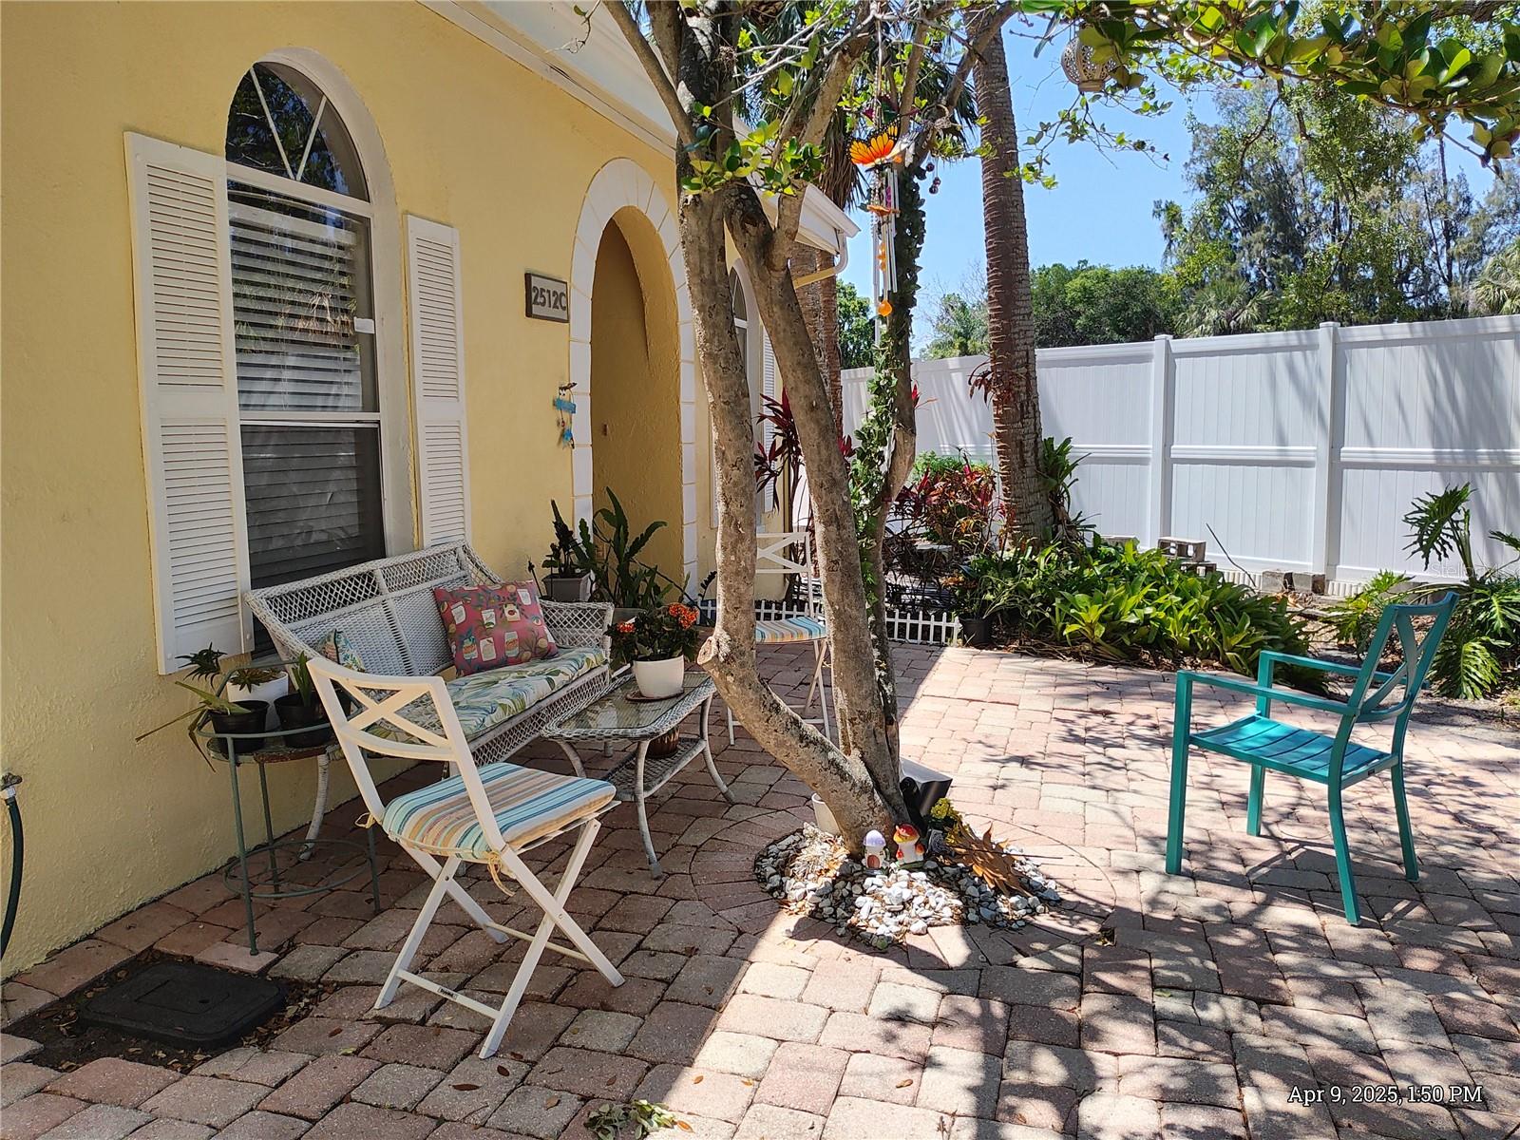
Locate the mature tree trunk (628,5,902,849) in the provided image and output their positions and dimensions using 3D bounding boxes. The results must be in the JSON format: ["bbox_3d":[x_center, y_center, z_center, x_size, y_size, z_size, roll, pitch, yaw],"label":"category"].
[{"bbox_3d":[0.019,-0.361,3.423,0.775,2.475,0.517,0,8,0],"label":"mature tree trunk"}]

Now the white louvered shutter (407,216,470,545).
[{"bbox_3d":[-1.278,-0.626,4.406,0.033,1.482,0.340,2,8,17],"label":"white louvered shutter"}]

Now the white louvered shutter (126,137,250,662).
[{"bbox_3d":[-1.650,-0.464,3.201,0.033,1.482,0.340,2,8,17],"label":"white louvered shutter"}]

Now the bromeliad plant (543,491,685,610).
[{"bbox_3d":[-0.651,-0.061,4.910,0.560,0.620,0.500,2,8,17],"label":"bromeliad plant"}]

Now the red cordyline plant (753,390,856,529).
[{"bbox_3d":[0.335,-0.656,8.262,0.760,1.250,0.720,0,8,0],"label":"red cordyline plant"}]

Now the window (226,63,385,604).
[{"bbox_3d":[-1.545,-0.729,3.754,0.120,1.930,0.850,2,8,17],"label":"window"}]

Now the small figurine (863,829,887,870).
[{"bbox_3d":[0.345,0.838,3.329,0.072,0.113,0.072,1,8,10],"label":"small figurine"}]

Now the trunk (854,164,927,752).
[{"bbox_3d":[0.414,-0.316,3.594,0.204,1.904,0.231,0,8,0],"label":"trunk"}]

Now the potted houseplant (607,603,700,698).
[{"bbox_3d":[-0.349,0.270,3.644,0.310,0.320,0.300,0,8,0],"label":"potted houseplant"}]

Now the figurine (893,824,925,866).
[{"bbox_3d":[0.443,0.806,3.259,0.098,0.118,0.085,0,8,3],"label":"figurine"}]

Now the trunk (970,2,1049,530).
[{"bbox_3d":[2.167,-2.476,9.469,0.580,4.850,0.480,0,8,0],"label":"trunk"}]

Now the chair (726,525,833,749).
[{"bbox_3d":[0.071,0.292,4.862,0.422,0.854,0.510,-1,8,-10],"label":"chair"}]

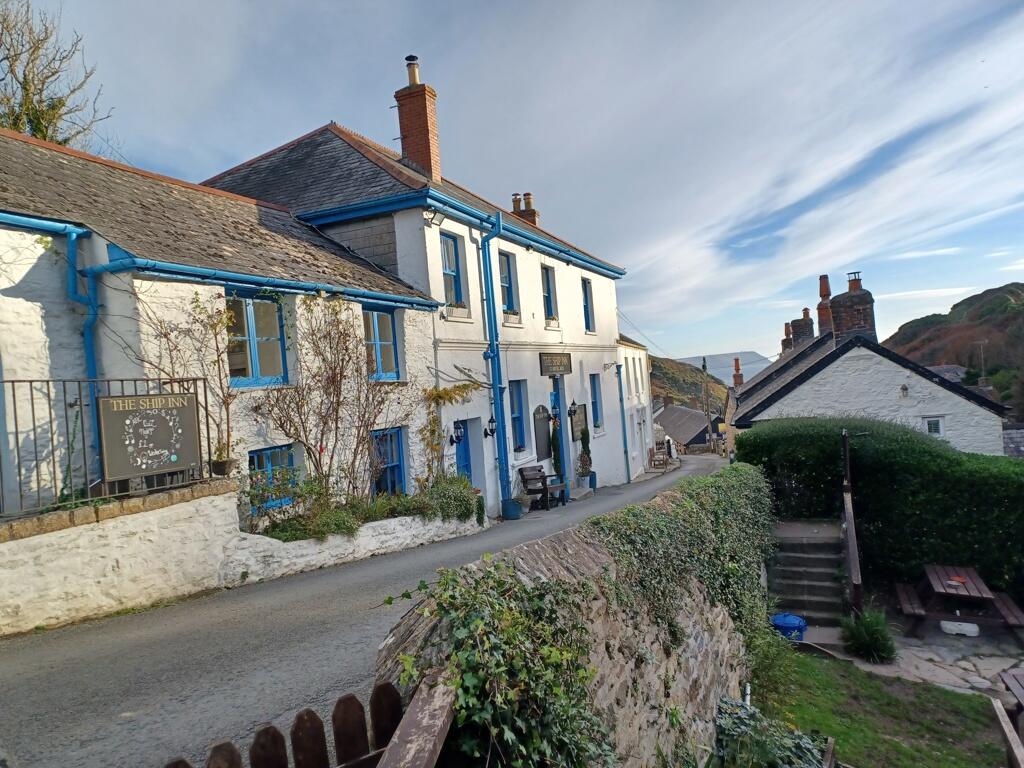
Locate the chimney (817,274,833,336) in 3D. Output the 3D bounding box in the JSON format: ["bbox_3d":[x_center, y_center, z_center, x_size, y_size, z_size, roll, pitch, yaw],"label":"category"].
[{"bbox_3d":[9.997,-2.475,23.619,0.450,1.980,0.470,-5,0,18],"label":"chimney"}]

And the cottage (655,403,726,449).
[{"bbox_3d":[12.323,3.228,50.498,4.818,2.947,17.000,-5,0,3],"label":"cottage"}]

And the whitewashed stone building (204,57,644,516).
[{"bbox_3d":[-3.573,-2.065,21.524,10.684,11.228,14.000,-4,0,23],"label":"whitewashed stone building"}]

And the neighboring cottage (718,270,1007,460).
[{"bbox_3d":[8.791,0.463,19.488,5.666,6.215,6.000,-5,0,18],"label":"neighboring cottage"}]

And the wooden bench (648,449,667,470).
[{"bbox_3d":[5.718,2.980,29.000,0.620,0.870,1.350,-4,0,23],"label":"wooden bench"}]

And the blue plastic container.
[{"bbox_3d":[4.021,3.530,10.769,0.517,0.340,0.517,-5,0,0],"label":"blue plastic container"}]

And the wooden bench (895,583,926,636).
[{"bbox_3d":[5.976,3.435,11.072,0.300,0.460,1.466,-4,0,23],"label":"wooden bench"}]

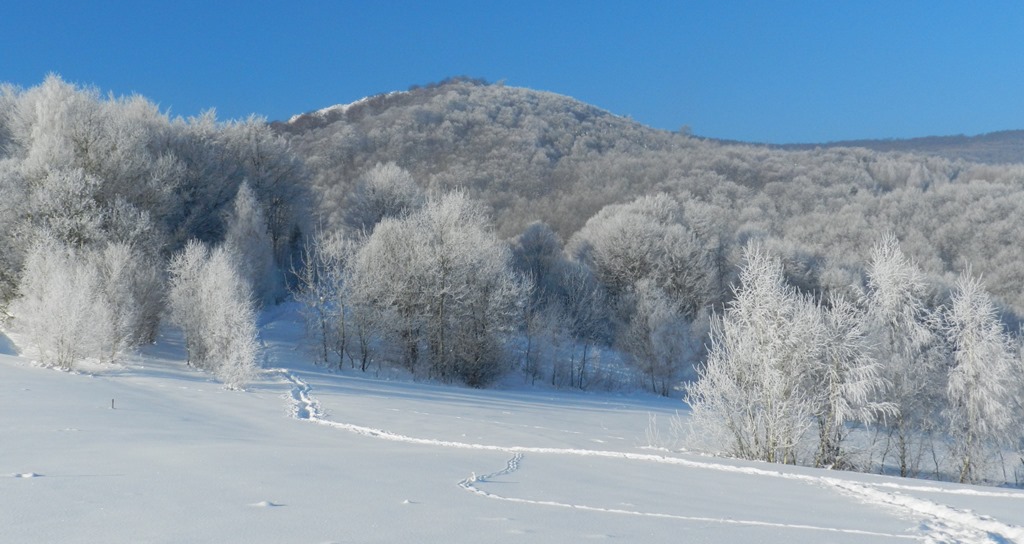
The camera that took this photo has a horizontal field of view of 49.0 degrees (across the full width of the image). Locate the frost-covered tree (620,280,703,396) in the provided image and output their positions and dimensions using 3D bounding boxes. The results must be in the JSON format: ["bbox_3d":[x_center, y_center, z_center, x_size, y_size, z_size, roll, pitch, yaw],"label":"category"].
[{"bbox_3d":[5.590,2.480,42.000,3.050,4.350,2.900,0,0,0],"label":"frost-covered tree"}]

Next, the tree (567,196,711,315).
[{"bbox_3d":[8.230,-0.290,72.000,9.200,9.300,8.600,0,0,0],"label":"tree"}]

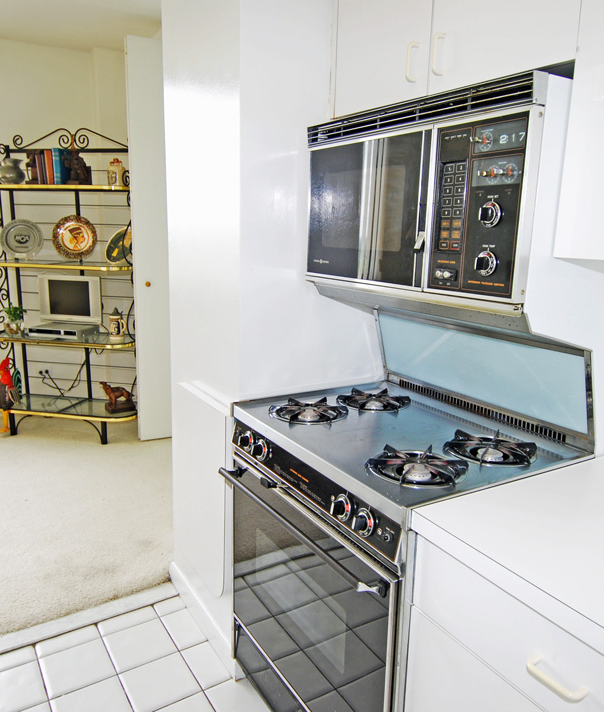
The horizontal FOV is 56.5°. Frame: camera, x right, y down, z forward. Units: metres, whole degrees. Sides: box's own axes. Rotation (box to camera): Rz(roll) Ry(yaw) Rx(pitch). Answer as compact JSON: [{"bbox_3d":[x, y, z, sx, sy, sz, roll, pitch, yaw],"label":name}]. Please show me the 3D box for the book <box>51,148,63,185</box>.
[{"bbox_3d":[-1.745,-1.372,4.080,0.055,0.250,0.175,4,12,9],"label":"book"}]

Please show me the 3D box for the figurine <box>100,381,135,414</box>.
[{"bbox_3d":[-1.296,0.293,3.970,0.200,0.215,0.112,-6,14,-34],"label":"figurine"}]

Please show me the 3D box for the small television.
[{"bbox_3d":[-1.575,-0.385,3.879,0.460,0.330,0.080,4,12,10],"label":"small television"}]

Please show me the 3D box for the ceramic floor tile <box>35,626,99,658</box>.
[{"bbox_3d":[-0.819,1.008,1.978,0.204,0.010,0.074,-6,14,-31],"label":"ceramic floor tile"}]

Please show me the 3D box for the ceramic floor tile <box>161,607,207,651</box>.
[{"bbox_3d":[-0.433,1.002,2.056,0.104,0.010,0.203,-6,14,-31],"label":"ceramic floor tile"}]

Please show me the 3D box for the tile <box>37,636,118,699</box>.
[{"bbox_3d":[-0.740,1.028,1.856,0.203,0.010,0.206,-6,14,-32],"label":"tile"}]

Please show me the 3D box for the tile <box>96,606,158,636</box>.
[{"bbox_3d":[-0.643,0.989,2.089,0.206,0.010,0.076,-6,14,-31],"label":"tile"}]

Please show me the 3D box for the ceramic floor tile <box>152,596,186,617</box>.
[{"bbox_3d":[-0.510,0.974,2.176,0.107,0.010,0.082,-6,14,-31],"label":"ceramic floor tile"}]

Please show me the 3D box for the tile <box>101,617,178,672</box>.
[{"bbox_3d":[-0.567,1.016,1.973,0.207,0.010,0.202,-6,14,-31],"label":"tile"}]

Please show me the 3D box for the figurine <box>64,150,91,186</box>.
[{"bbox_3d":[-1.451,-1.202,3.623,0.115,0.232,0.140,4,12,10],"label":"figurine"}]

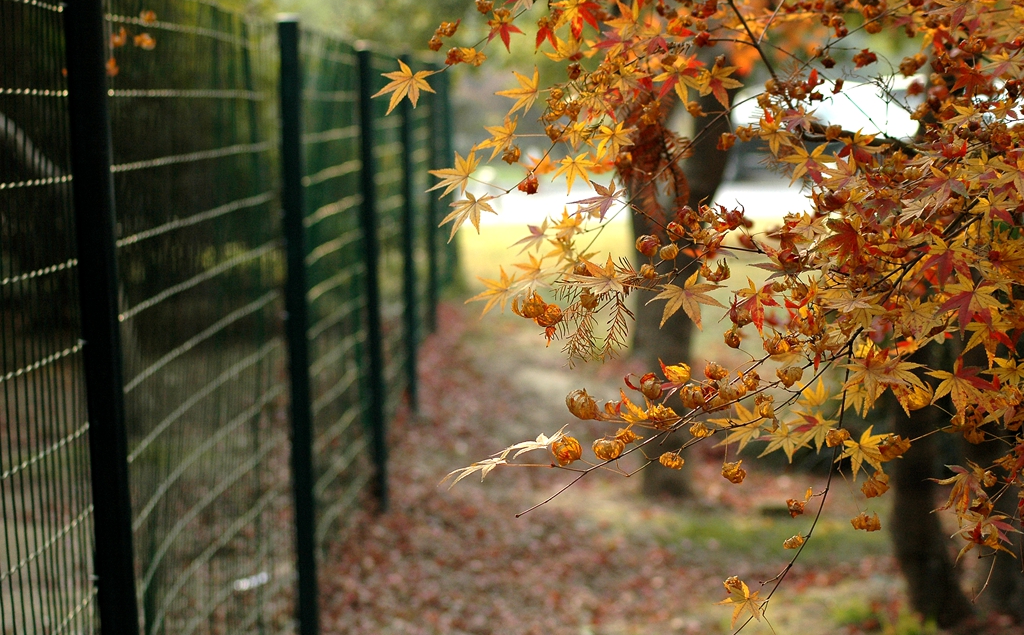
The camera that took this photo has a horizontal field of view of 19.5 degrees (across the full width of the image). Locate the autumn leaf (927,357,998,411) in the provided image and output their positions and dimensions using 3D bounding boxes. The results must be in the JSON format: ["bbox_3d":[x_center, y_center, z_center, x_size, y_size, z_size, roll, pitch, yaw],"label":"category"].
[{"bbox_3d":[0.345,0.053,2.280,0.055,0.043,0.022,-2,4,0],"label":"autumn leaf"}]

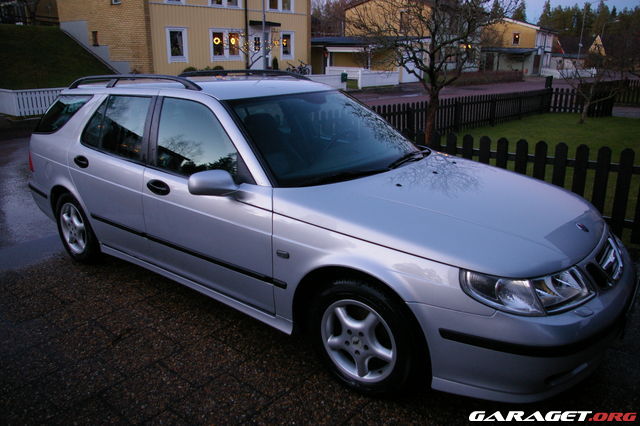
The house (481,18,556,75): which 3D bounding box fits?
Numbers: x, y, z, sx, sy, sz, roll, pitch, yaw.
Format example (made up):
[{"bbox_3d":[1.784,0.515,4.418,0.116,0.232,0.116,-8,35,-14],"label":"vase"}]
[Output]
[{"bbox_3d":[22.600,-19.200,56.100,7.500,6.000,10.000,12,21,33],"label":"house"}]

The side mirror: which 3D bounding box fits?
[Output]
[{"bbox_3d":[-0.552,-0.165,2.509,0.160,0.145,0.230,13,21,36],"label":"side mirror"}]

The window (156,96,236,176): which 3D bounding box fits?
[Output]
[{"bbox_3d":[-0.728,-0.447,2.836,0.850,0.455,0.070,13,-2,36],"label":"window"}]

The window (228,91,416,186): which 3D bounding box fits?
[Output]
[{"bbox_3d":[0.082,-0.528,3.123,0.880,0.140,1.520,46,36,19],"label":"window"}]

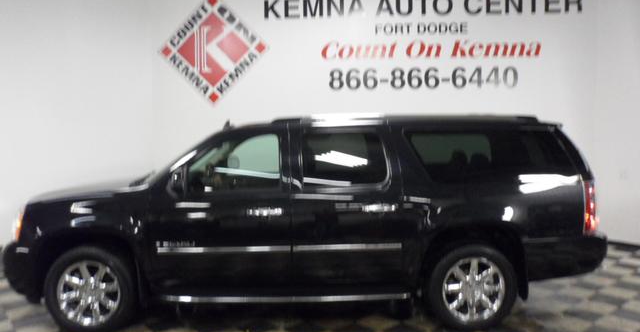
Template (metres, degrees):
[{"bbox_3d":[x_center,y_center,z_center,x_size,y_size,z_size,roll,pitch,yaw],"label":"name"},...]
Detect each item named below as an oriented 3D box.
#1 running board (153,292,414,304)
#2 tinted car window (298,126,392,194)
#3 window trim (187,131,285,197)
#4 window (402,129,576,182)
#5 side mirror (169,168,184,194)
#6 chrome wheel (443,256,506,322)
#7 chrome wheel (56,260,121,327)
[{"bbox_3d":[-0.311,1.147,4.241,2.194,0.090,0.170,-1,2,0],"label":"running board"},{"bbox_3d":[0.218,-0.050,4.205,0.791,0.567,0.070,-1,-11,-1],"label":"tinted car window"},{"bbox_3d":[-0.747,-0.027,4.249,0.901,0.604,0.070,-1,-15,0],"label":"window trim"},{"bbox_3d":[1.511,-0.087,4.259,1.490,0.478,0.050,-1,-15,0],"label":"window"},{"bbox_3d":[-1.200,0.138,4.022,0.130,0.220,0.250,-1,2,0],"label":"side mirror"},{"bbox_3d":[1.340,1.075,4.288,0.550,0.550,0.210,-1,2,0],"label":"chrome wheel"},{"bbox_3d":[-2.013,1.105,4.269,0.550,0.550,0.210,-1,2,0],"label":"chrome wheel"}]

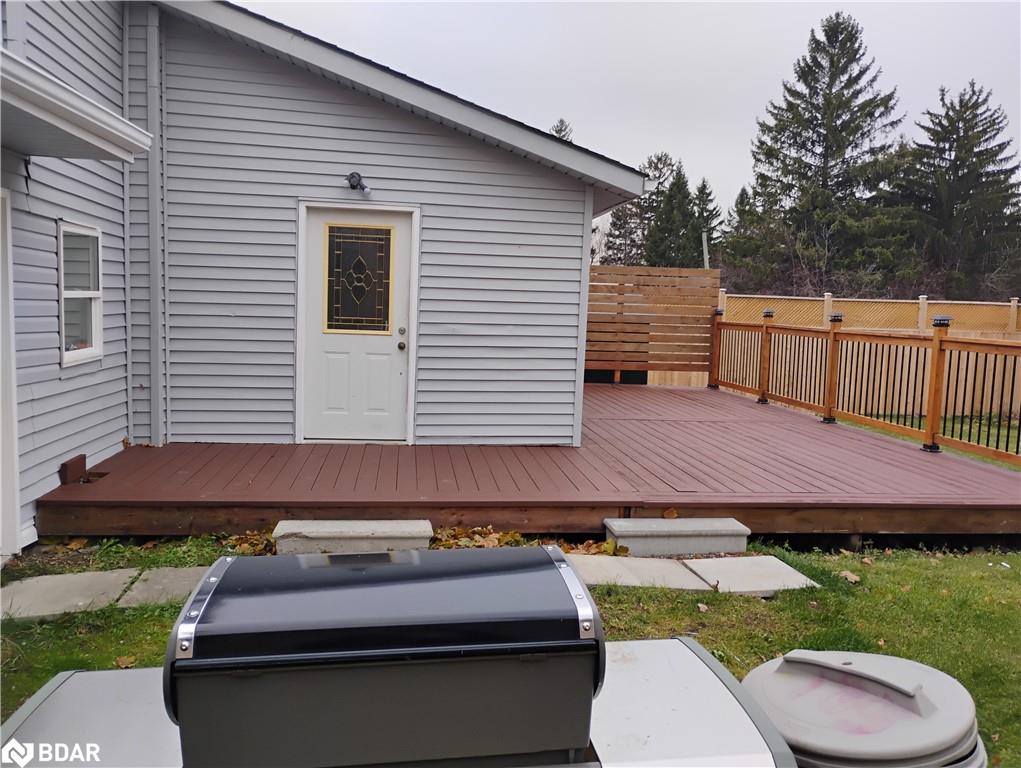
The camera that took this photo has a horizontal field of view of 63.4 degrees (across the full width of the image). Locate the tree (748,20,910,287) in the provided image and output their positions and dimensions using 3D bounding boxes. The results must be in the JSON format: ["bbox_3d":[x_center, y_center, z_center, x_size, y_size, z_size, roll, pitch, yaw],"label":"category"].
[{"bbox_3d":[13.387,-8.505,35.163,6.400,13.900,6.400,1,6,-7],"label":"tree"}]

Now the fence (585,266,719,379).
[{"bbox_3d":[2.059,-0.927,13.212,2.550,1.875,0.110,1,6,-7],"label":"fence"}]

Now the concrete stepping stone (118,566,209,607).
[{"bbox_3d":[-1.809,1.146,4.644,0.610,0.050,0.570,1,6,-12],"label":"concrete stepping stone"}]

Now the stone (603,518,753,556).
[{"bbox_3d":[1.112,1.030,5.546,0.910,0.170,0.330,1,6,-7],"label":"stone"}]

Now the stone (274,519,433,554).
[{"bbox_3d":[-0.992,0.996,5.266,0.945,0.170,0.325,1,6,-7],"label":"stone"}]

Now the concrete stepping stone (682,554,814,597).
[{"bbox_3d":[1.467,1.187,5.085,0.635,0.050,0.580,1,6,-12],"label":"concrete stepping stone"}]

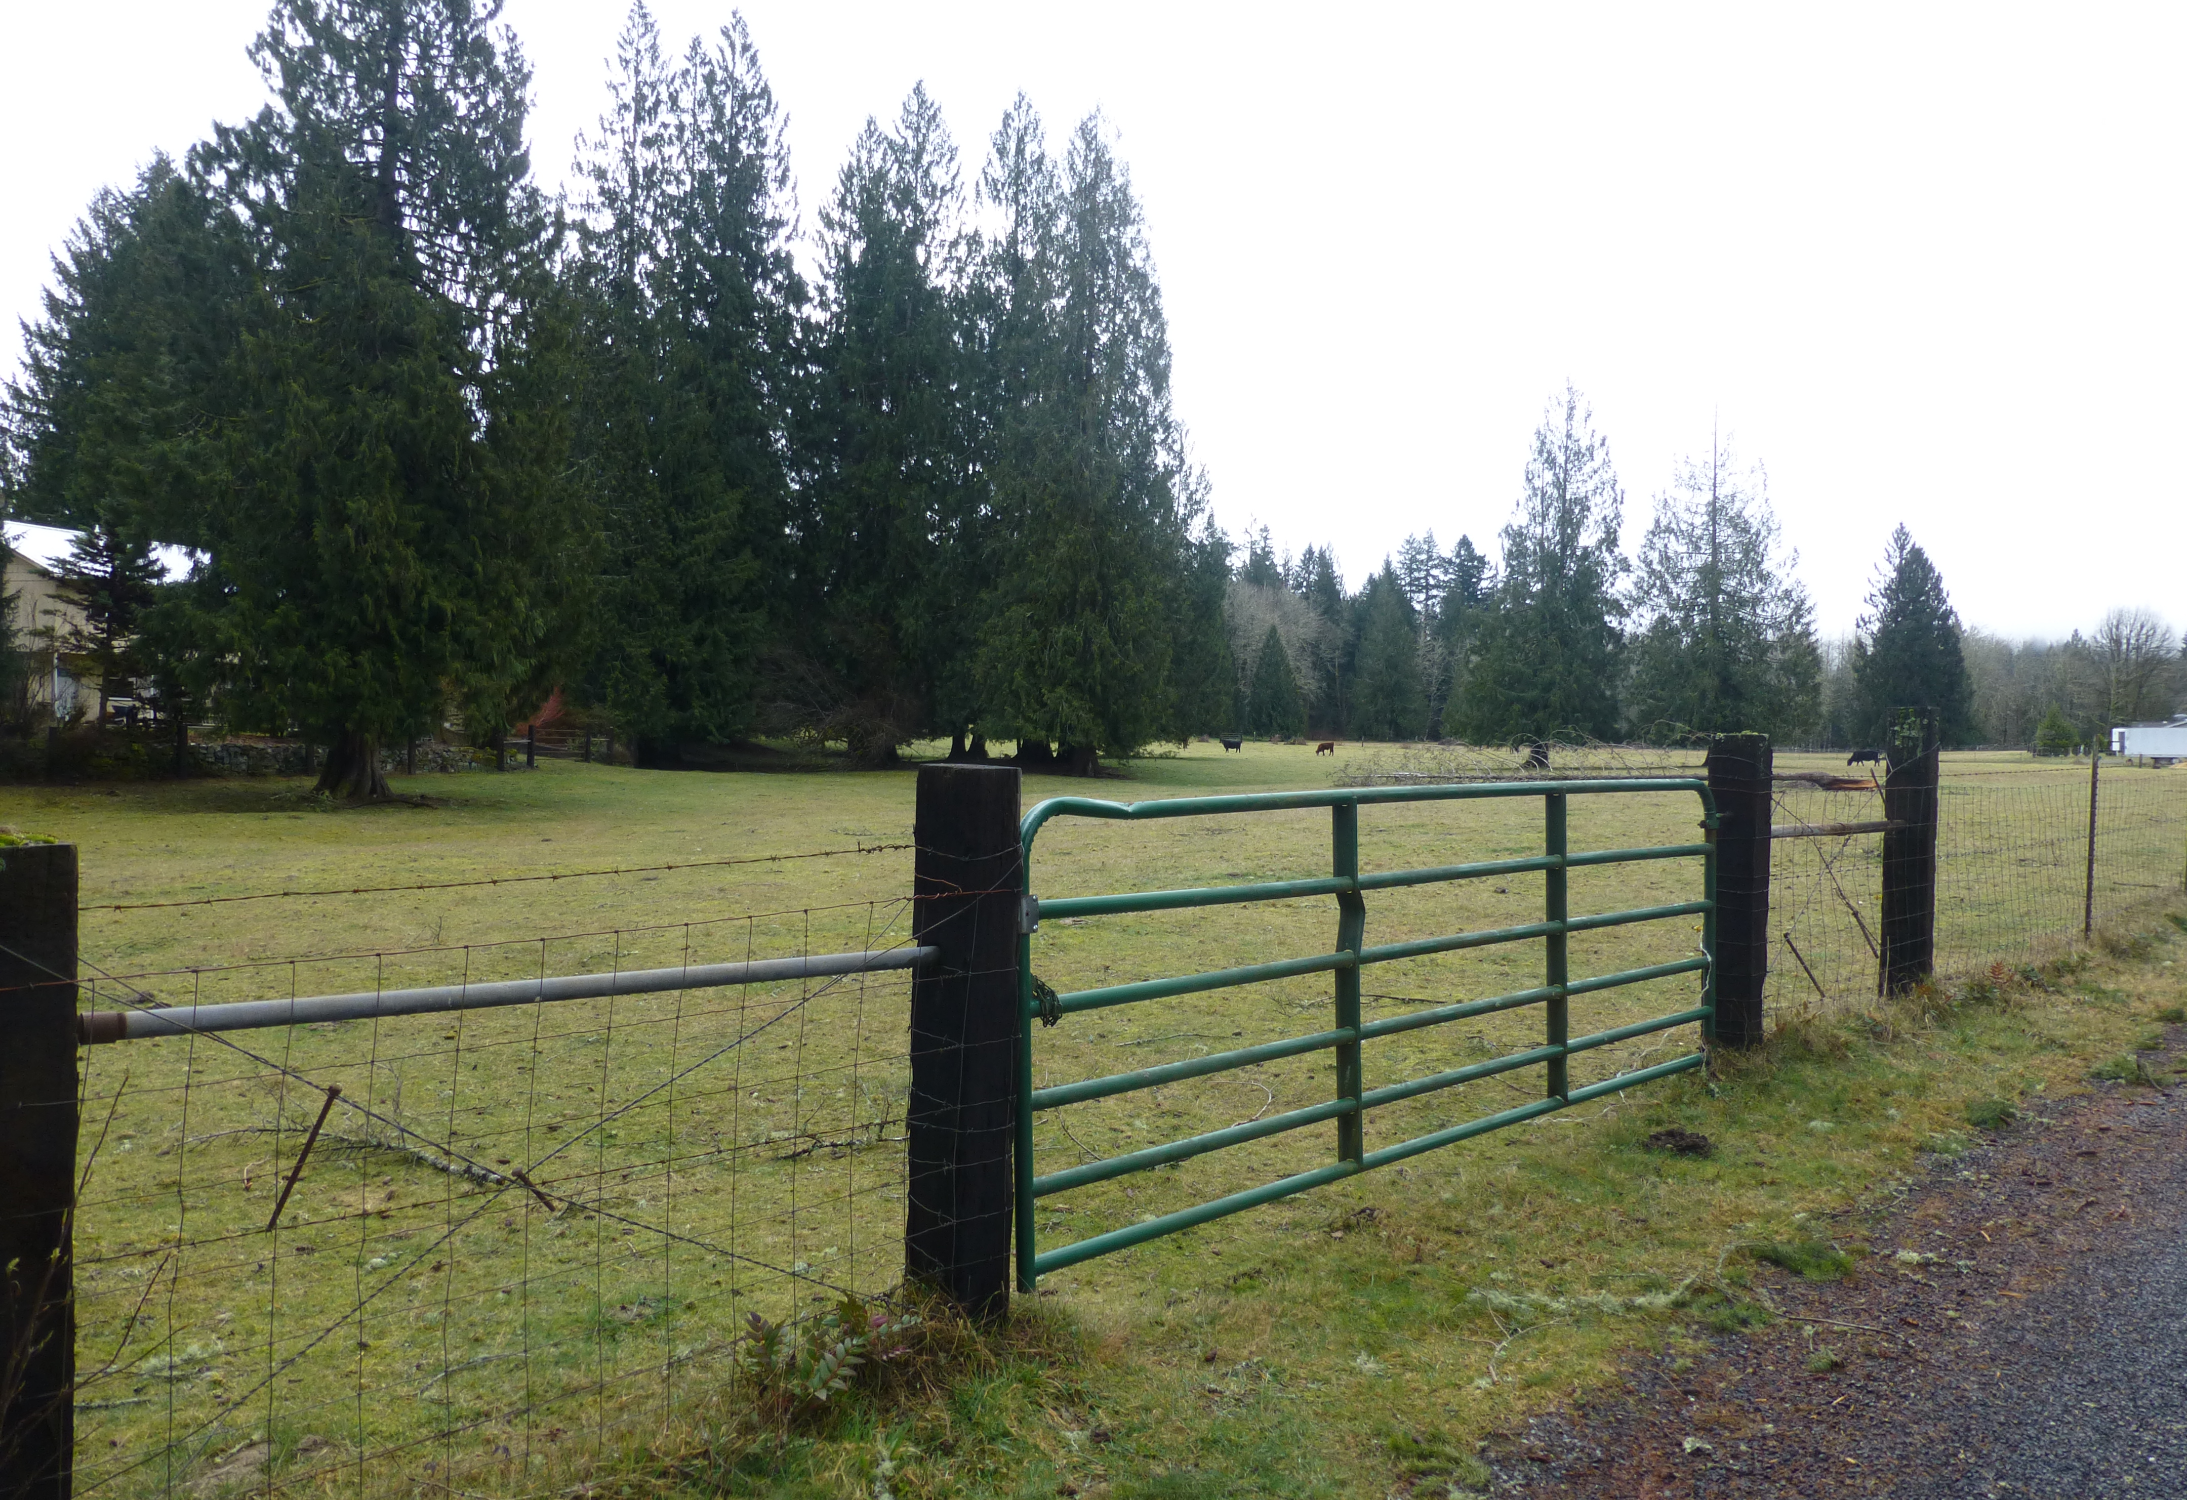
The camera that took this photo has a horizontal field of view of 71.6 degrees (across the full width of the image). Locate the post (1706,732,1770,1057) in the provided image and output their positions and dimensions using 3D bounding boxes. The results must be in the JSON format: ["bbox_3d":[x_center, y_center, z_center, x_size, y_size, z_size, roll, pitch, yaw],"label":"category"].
[{"bbox_3d":[2.969,0.645,6.980,0.180,1.430,0.230,0,1,-44],"label":"post"}]

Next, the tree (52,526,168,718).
[{"bbox_3d":[-31.829,-4.058,49.000,3.644,6.625,3.462,1,1,0],"label":"tree"}]

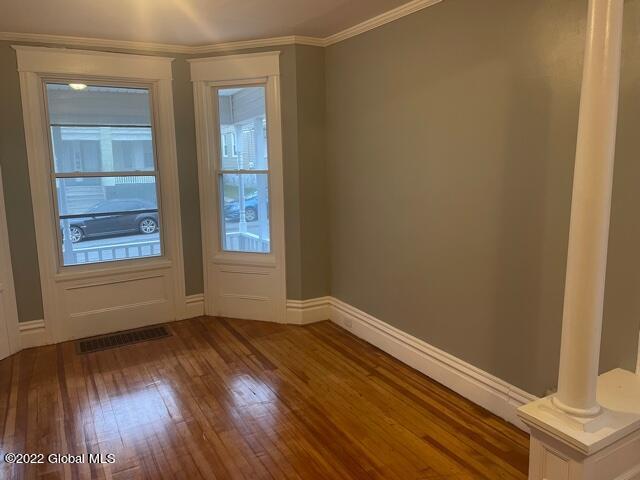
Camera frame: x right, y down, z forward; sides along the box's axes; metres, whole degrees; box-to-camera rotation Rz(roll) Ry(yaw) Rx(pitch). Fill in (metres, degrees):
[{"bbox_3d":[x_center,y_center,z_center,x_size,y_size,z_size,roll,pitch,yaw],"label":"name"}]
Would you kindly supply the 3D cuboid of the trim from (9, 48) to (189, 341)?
[{"bbox_3d":[-1.816,-0.364,4.182,1.206,2.398,0.120,-6,11,-29],"label":"trim"}]

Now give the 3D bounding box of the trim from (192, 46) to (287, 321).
[{"bbox_3d":[-0.738,-0.434,4.462,0.881,2.412,0.120,2,10,17],"label":"trim"}]

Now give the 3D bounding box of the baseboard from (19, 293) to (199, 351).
[{"bbox_3d":[-1.809,0.713,4.321,1.569,0.228,0.040,-6,11,-29],"label":"baseboard"}]

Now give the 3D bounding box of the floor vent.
[{"bbox_3d":[-1.682,0.847,4.161,0.762,0.020,0.348,-6,11,-29],"label":"floor vent"}]

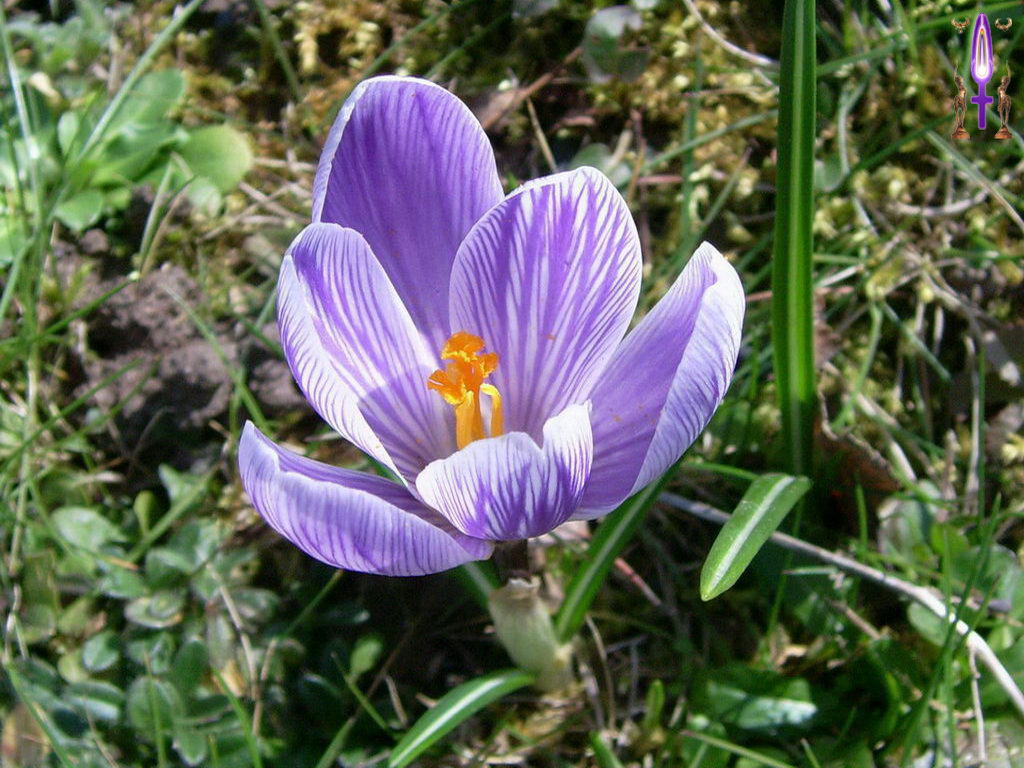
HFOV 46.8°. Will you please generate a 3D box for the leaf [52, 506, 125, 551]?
[{"bbox_3d":[-0.077,0.026,0.217,0.016,0.004,0.007,21,59,13],"label":"leaf"}]

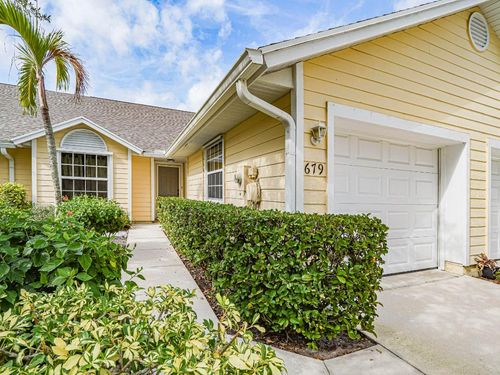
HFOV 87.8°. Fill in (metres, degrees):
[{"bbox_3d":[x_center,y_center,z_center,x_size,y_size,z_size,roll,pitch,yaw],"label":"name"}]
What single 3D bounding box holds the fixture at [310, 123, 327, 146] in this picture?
[{"bbox_3d":[0.769,-0.594,2.912,0.125,0.260,0.150,2,-2,-23],"label":"fixture"}]

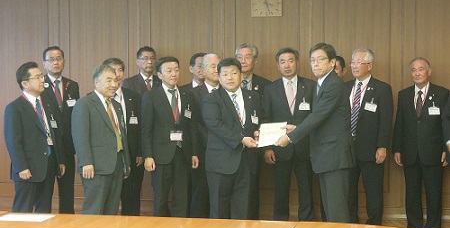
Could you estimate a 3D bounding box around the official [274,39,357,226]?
[{"bbox_3d":[0.667,0.349,7.357,0.580,1.730,0.500,-2,4,-25],"label":"official"}]

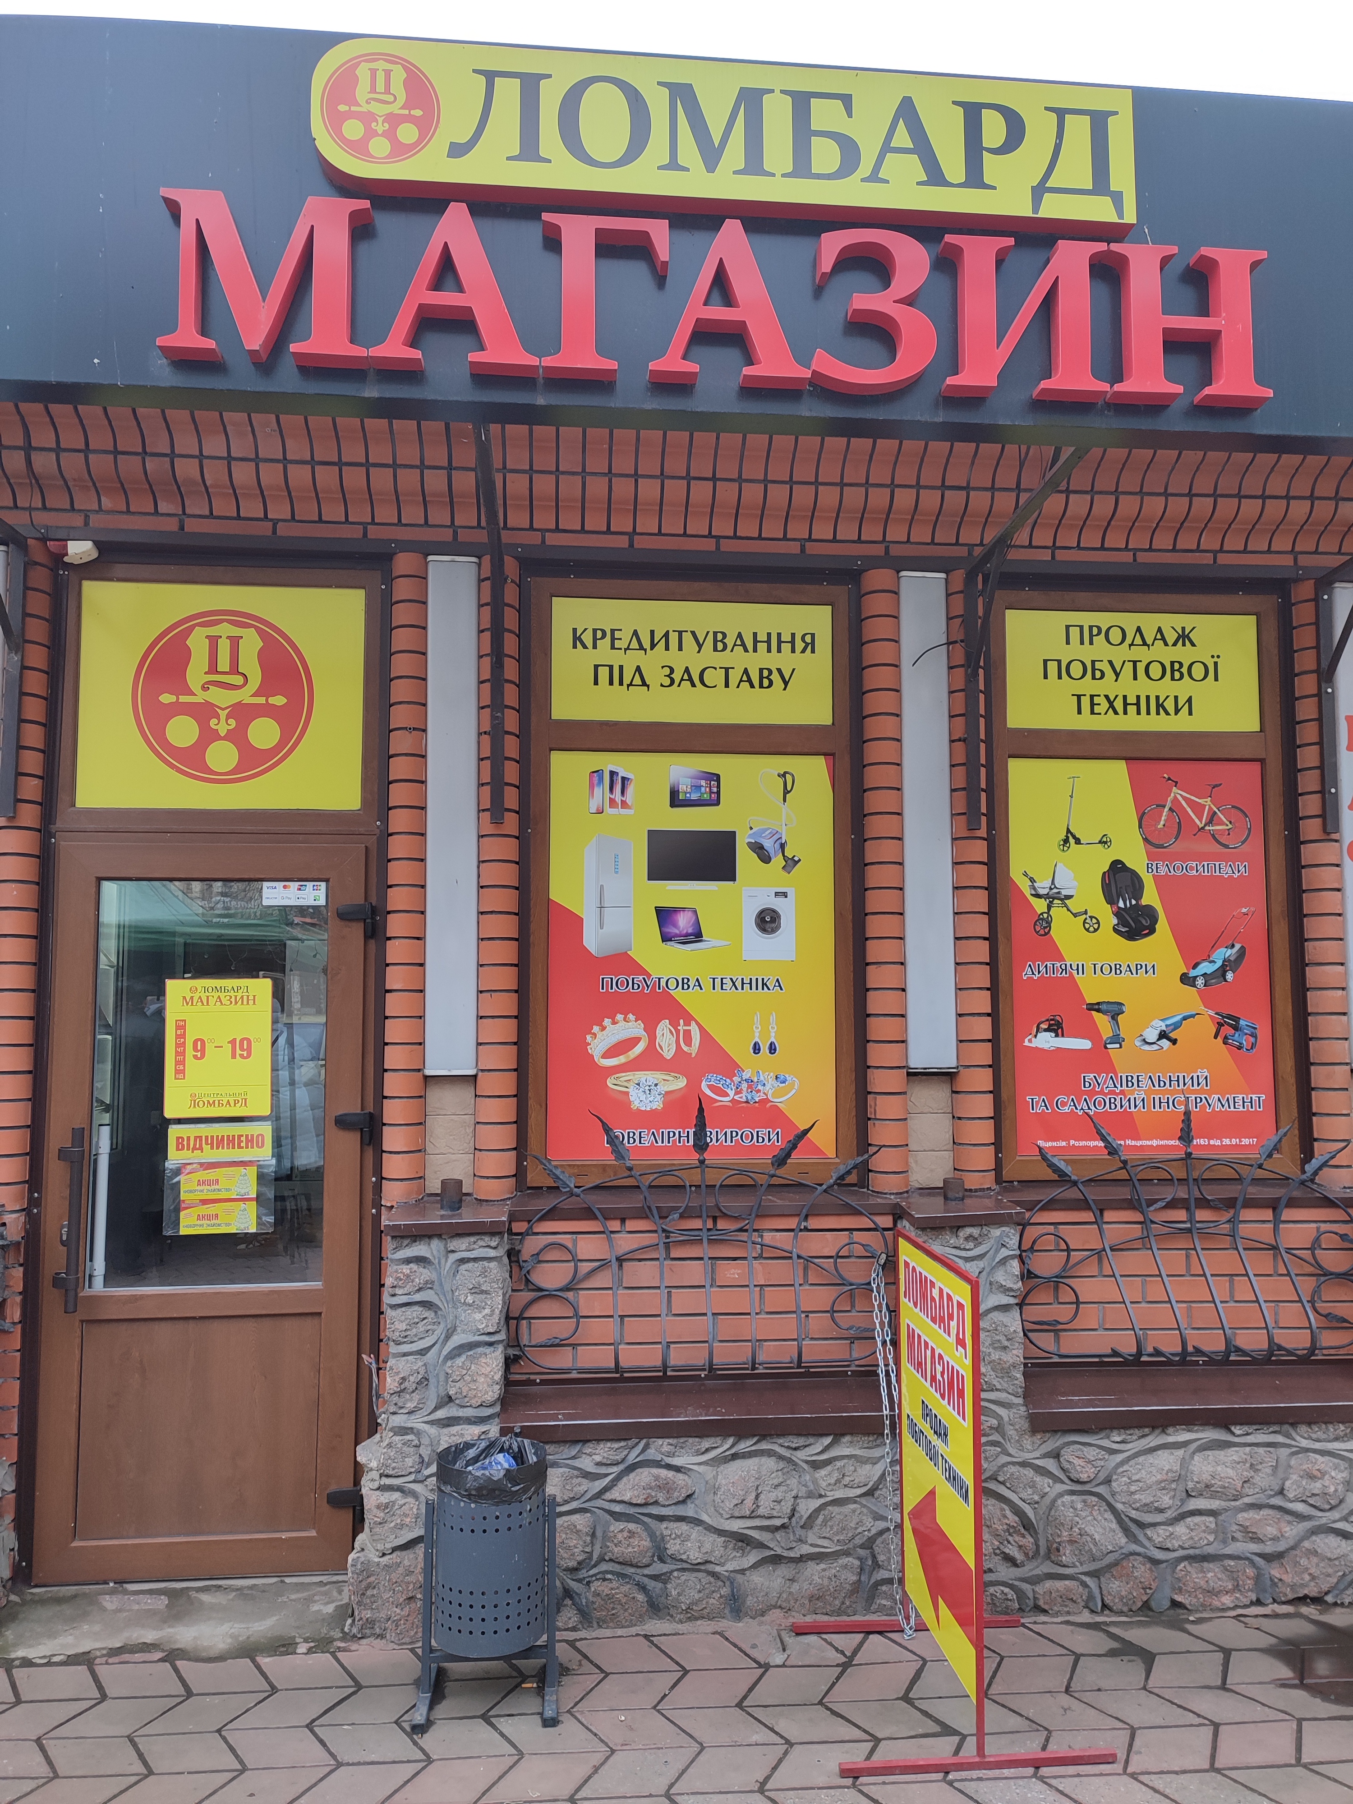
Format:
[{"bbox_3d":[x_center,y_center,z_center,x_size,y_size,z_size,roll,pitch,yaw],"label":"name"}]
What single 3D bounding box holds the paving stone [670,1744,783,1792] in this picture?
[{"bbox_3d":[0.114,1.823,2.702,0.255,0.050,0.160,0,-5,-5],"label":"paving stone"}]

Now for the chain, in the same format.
[{"bbox_3d":[0.583,1.443,3.510,0.120,0.970,0.120,0,-4,-5],"label":"chain"}]

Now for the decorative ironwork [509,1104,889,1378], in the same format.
[{"bbox_3d":[0.070,0.899,3.548,1.030,0.725,0.200,0,-5,-5],"label":"decorative ironwork"}]

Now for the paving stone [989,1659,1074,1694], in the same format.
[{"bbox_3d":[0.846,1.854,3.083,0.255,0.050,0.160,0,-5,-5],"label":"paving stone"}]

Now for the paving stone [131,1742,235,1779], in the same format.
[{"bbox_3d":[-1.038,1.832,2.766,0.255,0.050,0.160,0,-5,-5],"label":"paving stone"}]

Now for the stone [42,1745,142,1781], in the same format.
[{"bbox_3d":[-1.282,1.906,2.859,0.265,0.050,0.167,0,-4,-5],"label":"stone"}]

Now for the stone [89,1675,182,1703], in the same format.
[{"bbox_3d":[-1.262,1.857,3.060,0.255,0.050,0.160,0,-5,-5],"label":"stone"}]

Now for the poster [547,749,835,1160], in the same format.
[{"bbox_3d":[0.053,0.150,3.871,0.852,1.199,0.020,0,-4,-5],"label":"poster"}]

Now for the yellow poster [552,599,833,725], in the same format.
[{"bbox_3d":[0.054,-0.719,3.905,0.847,0.366,0.020,0,-5,-5],"label":"yellow poster"}]

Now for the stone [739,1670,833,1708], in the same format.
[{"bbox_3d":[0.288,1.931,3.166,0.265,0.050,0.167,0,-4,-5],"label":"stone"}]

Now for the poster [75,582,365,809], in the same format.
[{"bbox_3d":[-1.309,-0.591,3.760,0.801,0.651,0.020,0,-5,-5],"label":"poster"}]

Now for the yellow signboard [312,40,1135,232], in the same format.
[{"bbox_3d":[0.128,-1.713,2.937,1.845,0.319,0.070,0,-4,-5],"label":"yellow signboard"}]

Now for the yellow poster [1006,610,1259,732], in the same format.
[{"bbox_3d":[1.427,-0.718,4.064,0.814,0.374,0.020,0,-4,-5],"label":"yellow poster"}]

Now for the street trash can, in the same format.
[{"bbox_3d":[-0.434,1.545,2.994,0.315,0.560,0.270,0,-5,-5],"label":"street trash can"}]

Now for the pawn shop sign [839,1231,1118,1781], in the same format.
[{"bbox_3d":[0.639,1.387,3.202,0.615,1.040,0.645,0,-4,-5],"label":"pawn shop sign"}]

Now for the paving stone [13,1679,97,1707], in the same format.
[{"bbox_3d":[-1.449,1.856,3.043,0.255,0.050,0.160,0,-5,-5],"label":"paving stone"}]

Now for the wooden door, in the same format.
[{"bbox_3d":[-1.330,0.848,3.685,0.852,2.036,0.080,0,-4,-5],"label":"wooden door"}]

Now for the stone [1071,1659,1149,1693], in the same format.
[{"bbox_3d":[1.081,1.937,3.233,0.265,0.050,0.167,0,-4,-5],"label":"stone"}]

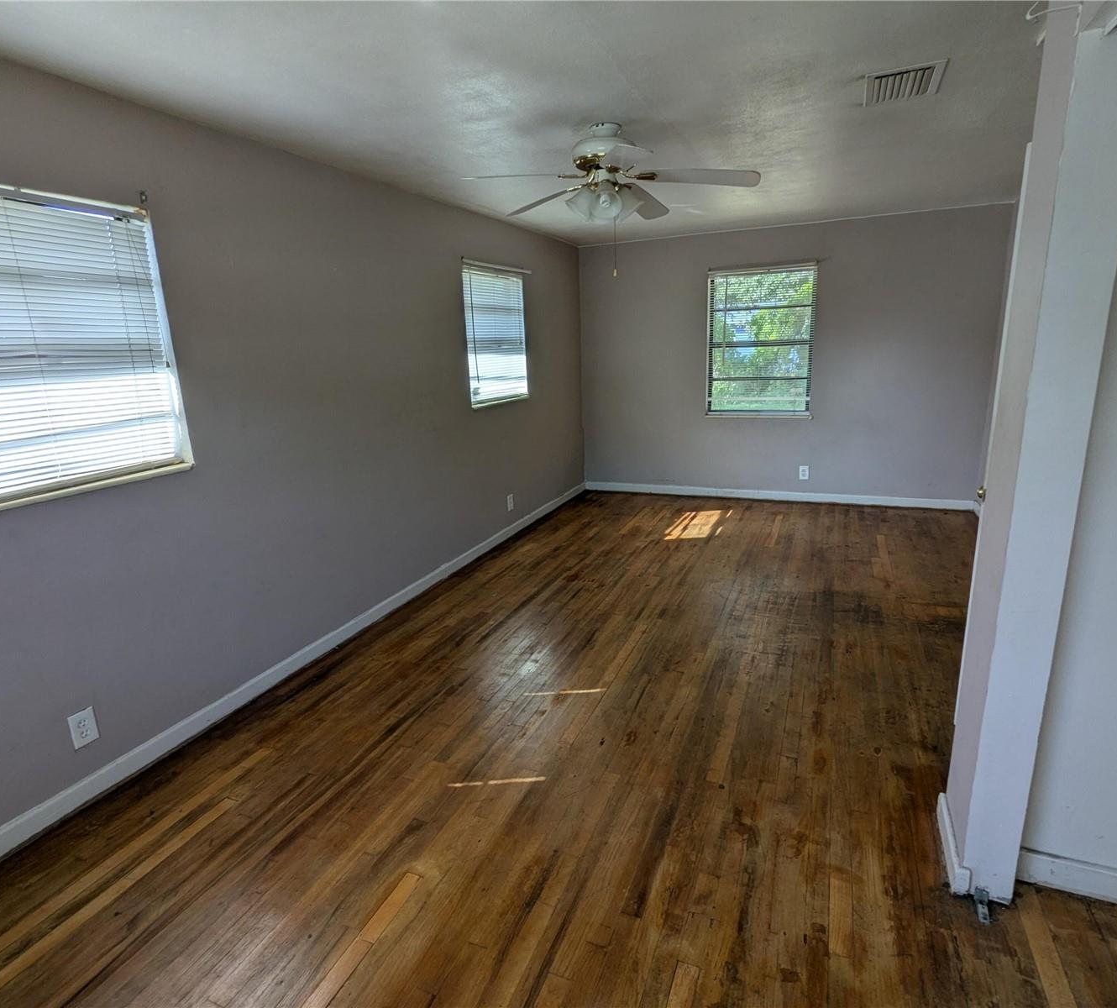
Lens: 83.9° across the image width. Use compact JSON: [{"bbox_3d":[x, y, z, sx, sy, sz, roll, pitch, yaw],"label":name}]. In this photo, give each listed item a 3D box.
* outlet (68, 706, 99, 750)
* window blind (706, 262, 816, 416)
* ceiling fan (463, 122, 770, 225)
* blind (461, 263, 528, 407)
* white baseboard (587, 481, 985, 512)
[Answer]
[{"bbox_3d":[-1.701,0.801,2.227,0.010,0.125,0.079,4,16,23],"label":"outlet"},{"bbox_3d":[1.827,-1.448,5.629,0.920,1.280,0.050,4,16,23],"label":"window blind"},{"bbox_3d":[0.256,-1.464,2.775,1.270,0.400,1.270,4,16,23],"label":"ceiling fan"},{"bbox_3d":[-0.475,-1.276,4.813,0.050,0.950,0.920,4,16,23],"label":"blind"},{"bbox_3d":[1.912,-0.079,5.939,3.520,0.085,0.018,4,16,23],"label":"white baseboard"}]

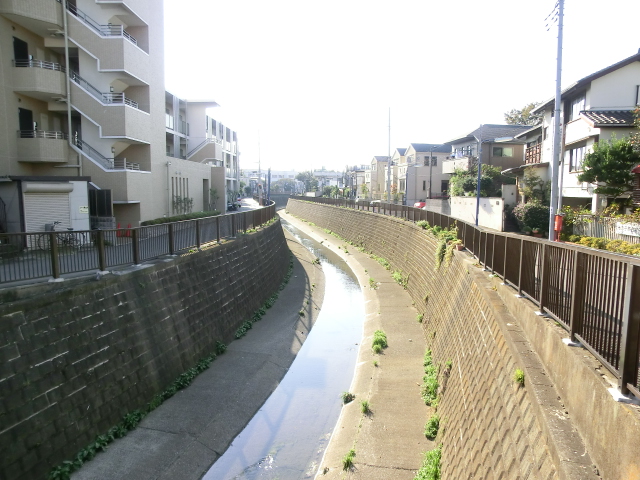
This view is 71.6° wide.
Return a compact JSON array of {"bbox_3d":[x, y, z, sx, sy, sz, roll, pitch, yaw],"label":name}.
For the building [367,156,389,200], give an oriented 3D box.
[{"bbox_3d":[12.736,-10.249,75.523,9.000,8.200,5.200,0,7,-5],"label":"building"}]

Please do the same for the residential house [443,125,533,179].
[{"bbox_3d":[16.319,-6.434,38.671,9.000,7.000,6.000,0,7,-5],"label":"residential house"}]

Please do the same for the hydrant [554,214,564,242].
[{"bbox_3d":[10.823,-0.485,20.168,0.290,1.210,0.340,-2,7,-22],"label":"hydrant"}]

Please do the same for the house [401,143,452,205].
[{"bbox_3d":[14.924,-8.089,56.444,9.000,8.250,5.200,0,7,-5],"label":"house"}]

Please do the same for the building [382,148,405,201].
[{"bbox_3d":[14.278,-8.711,62.311,9.000,8.150,5.200,0,7,-5],"label":"building"}]

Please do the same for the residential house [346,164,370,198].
[{"bbox_3d":[10.435,-10.458,84.755,8.000,6.700,6.500,0,7,-6],"label":"residential house"}]

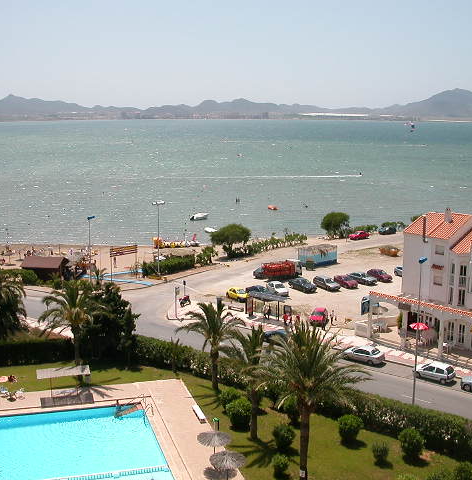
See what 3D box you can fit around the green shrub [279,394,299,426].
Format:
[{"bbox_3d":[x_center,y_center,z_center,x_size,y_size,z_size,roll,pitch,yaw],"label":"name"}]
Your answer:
[{"bbox_3d":[4.544,13.501,54.538,1.600,2.200,1.600,0,10,0],"label":"green shrub"}]

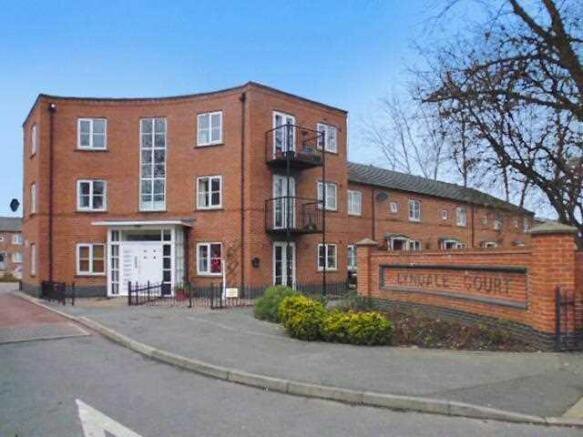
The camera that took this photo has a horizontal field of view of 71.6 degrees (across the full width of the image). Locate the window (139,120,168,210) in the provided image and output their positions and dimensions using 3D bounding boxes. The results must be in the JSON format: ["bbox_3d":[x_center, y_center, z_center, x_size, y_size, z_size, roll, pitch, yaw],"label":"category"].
[{"bbox_3d":[-5.840,-2.255,17.100,1.100,3.900,0.120,0,-3,6],"label":"window"}]

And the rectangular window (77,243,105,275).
[{"bbox_3d":[-8.389,1.720,16.950,1.220,1.300,0.120,0,-3,-5],"label":"rectangular window"}]

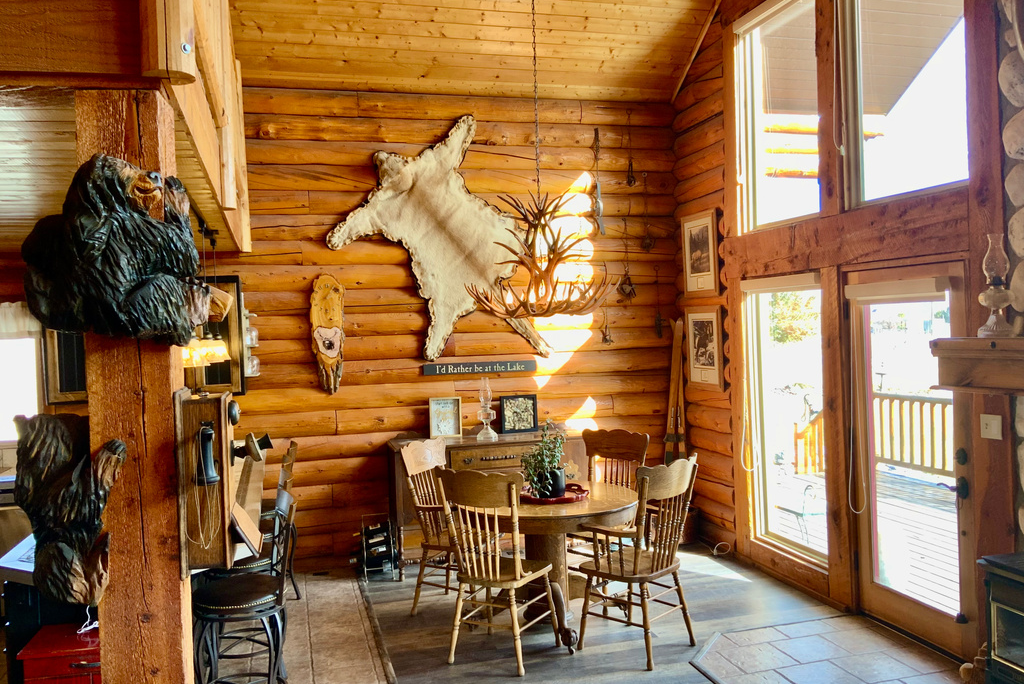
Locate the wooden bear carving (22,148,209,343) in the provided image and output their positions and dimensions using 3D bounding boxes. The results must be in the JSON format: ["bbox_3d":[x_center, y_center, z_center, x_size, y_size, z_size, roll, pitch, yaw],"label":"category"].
[{"bbox_3d":[-1.122,-0.256,2.428,0.490,0.520,0.430,-3,1,-27],"label":"wooden bear carving"}]

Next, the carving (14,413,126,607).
[{"bbox_3d":[-1.437,0.540,2.827,0.377,0.615,0.370,-2,1,-15],"label":"carving"}]

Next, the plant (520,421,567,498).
[{"bbox_3d":[0.193,0.718,5.242,0.270,0.455,0.260,-2,1,0],"label":"plant"}]

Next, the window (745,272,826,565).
[{"bbox_3d":[1.859,0.496,5.858,0.090,1.870,0.931,-2,1,-15],"label":"window"}]

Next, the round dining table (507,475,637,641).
[{"bbox_3d":[0.229,1.343,5.308,1.130,0.760,1.130,-2,1,0],"label":"round dining table"}]

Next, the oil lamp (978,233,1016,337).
[{"bbox_3d":[2.095,-0.251,3.720,0.162,0.445,0.162,-2,1,-15],"label":"oil lamp"}]

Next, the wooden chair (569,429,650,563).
[{"bbox_3d":[0.549,1.150,5.668,0.500,1.060,0.560,-1,1,40],"label":"wooden chair"}]

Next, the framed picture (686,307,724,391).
[{"bbox_3d":[1.502,0.048,6.683,0.035,0.635,0.525,-2,1,-15],"label":"framed picture"}]

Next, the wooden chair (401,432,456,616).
[{"bbox_3d":[-0.359,1.205,5.621,0.550,1.070,0.530,-2,1,25],"label":"wooden chair"}]

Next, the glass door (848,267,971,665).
[{"bbox_3d":[2.168,0.602,4.719,0.060,2.035,0.910,-2,1,-15],"label":"glass door"}]

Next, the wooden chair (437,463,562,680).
[{"bbox_3d":[-0.070,1.207,4.768,0.490,1.070,0.560,-2,1,28],"label":"wooden chair"}]

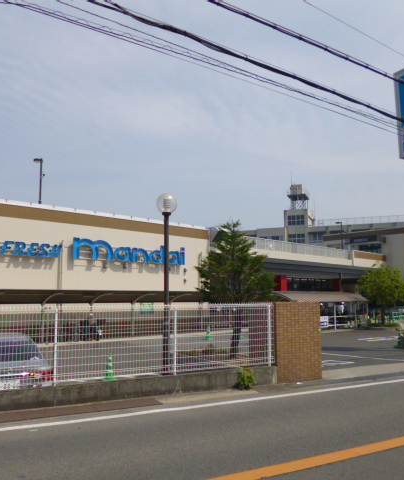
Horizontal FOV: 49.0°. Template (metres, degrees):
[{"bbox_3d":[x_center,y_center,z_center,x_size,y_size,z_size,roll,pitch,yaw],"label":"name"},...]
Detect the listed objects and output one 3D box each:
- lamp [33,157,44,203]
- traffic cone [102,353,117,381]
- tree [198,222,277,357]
[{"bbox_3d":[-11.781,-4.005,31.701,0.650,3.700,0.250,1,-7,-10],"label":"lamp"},{"bbox_3d":[-2.343,3.223,11.342,0.380,0.700,0.380,4,-8,-27],"label":"traffic cone"},{"bbox_3d":[0.784,1.123,10.396,1.800,3.250,1.800,0,-7,0],"label":"tree"}]

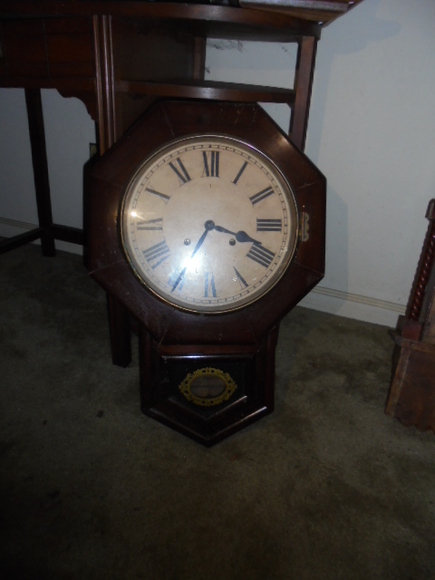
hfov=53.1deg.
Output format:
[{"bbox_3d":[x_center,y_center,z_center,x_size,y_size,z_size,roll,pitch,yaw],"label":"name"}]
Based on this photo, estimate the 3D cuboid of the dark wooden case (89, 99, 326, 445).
[{"bbox_3d":[-0.016,-0.018,0.824,0.425,0.632,0.115,0,4,-4],"label":"dark wooden case"}]

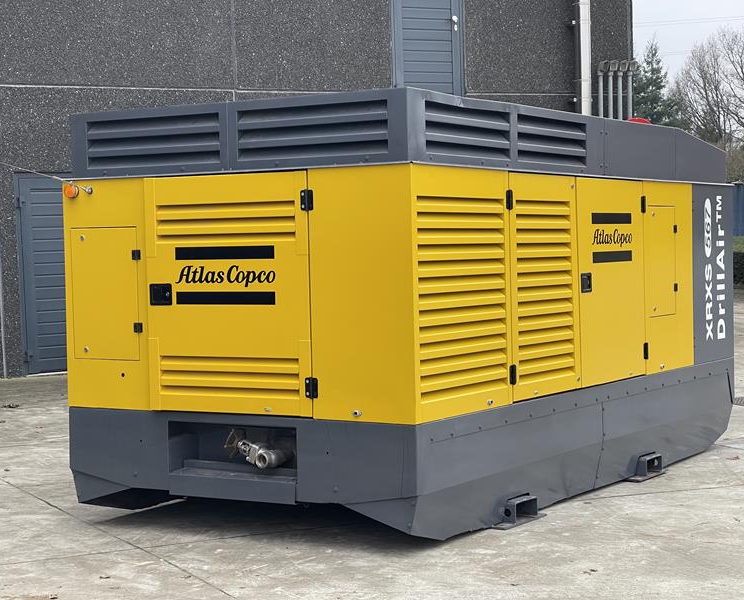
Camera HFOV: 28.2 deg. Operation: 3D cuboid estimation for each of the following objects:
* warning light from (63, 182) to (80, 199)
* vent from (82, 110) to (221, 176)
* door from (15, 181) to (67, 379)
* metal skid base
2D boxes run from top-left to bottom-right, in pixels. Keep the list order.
[{"bbox_3d":[-1.545,-0.559,7.626,0.075,0.078,0.055,0,2,32],"label":"warning light"},{"bbox_3d":[-1.091,-0.792,7.427,0.870,0.260,0.060,0,2,32],"label":"vent"},{"bbox_3d":[-3.589,-0.275,17.180,1.020,2.255,0.090,-3,2,-24],"label":"door"},{"bbox_3d":[0.452,0.780,8.962,2.100,0.610,4.240,0,2,32],"label":"metal skid base"}]

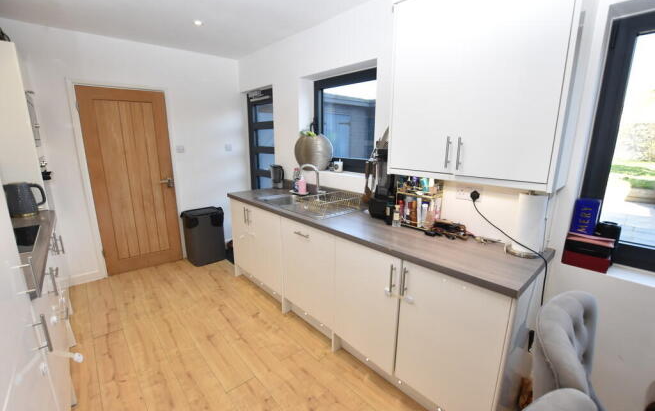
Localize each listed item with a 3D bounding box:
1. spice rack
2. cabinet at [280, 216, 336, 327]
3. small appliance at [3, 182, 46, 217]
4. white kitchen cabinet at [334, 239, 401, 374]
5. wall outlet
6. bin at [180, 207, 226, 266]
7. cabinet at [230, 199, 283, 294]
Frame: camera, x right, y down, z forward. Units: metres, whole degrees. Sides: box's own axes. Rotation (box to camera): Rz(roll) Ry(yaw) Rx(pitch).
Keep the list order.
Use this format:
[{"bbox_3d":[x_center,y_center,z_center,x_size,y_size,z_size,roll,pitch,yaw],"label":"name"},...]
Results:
[{"bbox_3d":[0.638,-0.017,1.870,0.162,0.325,0.273,-11,17,-42],"label":"spice rack"},{"bbox_3d":[0.050,0.466,2.277,0.586,0.740,0.611,-11,17,-42],"label":"cabinet"},{"bbox_3d":[-2.255,-0.045,2.026,0.237,0.242,0.157,-11,17,-42],"label":"small appliance"},{"bbox_3d":[0.431,0.560,1.880,0.586,0.740,0.494,-11,17,-42],"label":"white kitchen cabinet"},{"bbox_3d":[0.879,-0.068,1.708,0.022,0.083,0.154,-11,17,-42],"label":"wall outlet"},{"bbox_3d":[-1.555,0.391,3.428,0.414,0.626,0.353,-11,17,-42],"label":"bin"},{"bbox_3d":[-0.482,0.335,2.832,0.586,0.740,0.919,-11,17,-42],"label":"cabinet"}]

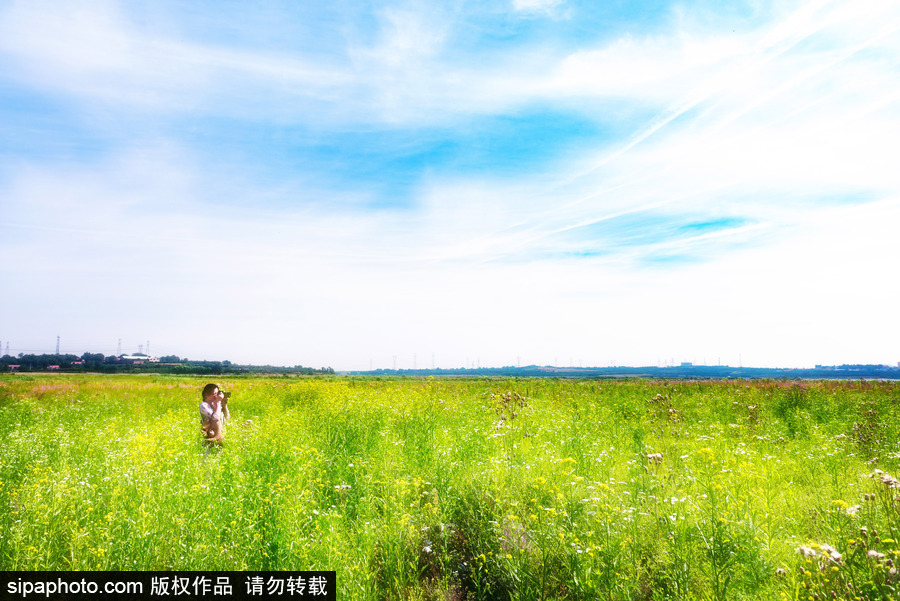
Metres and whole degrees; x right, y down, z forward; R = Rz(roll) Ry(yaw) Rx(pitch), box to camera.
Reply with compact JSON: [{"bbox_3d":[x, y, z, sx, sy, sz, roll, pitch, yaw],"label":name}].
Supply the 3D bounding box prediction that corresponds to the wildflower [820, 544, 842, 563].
[{"bbox_3d":[1.493,0.990,2.350,0.072,0.062,0.064,-5,-8,31],"label":"wildflower"}]

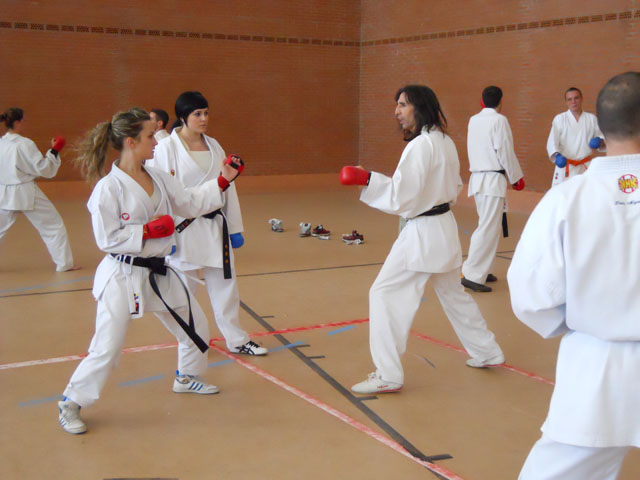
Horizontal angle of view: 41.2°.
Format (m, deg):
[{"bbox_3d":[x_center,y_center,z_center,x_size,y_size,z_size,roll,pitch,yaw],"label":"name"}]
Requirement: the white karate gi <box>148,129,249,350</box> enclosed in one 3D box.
[{"bbox_3d":[-0.817,-0.020,5.689,0.530,1.437,0.600,-6,11,-36],"label":"white karate gi"}]

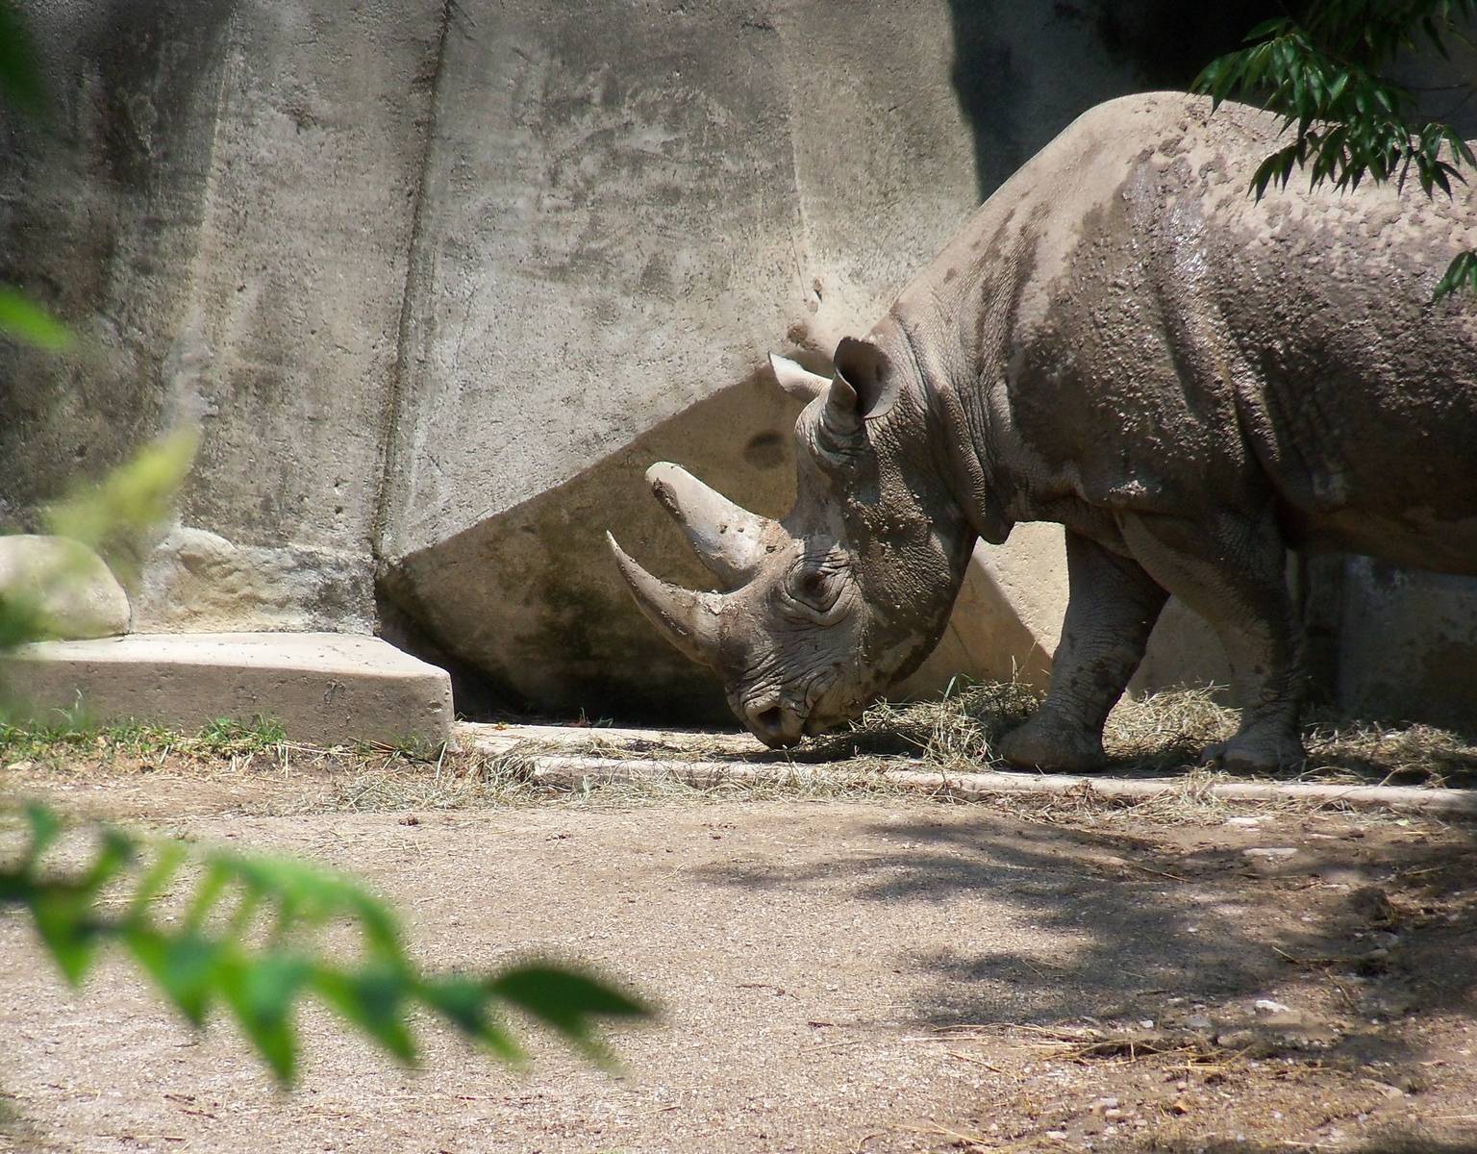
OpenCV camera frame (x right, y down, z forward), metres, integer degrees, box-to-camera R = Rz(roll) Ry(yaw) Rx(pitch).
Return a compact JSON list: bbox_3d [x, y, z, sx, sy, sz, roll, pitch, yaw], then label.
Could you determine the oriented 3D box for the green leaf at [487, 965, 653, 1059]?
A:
[{"bbox_3d":[-0.093,0.238,8.500,0.087,0.052,0.045,0,7,0],"label":"green leaf"}]

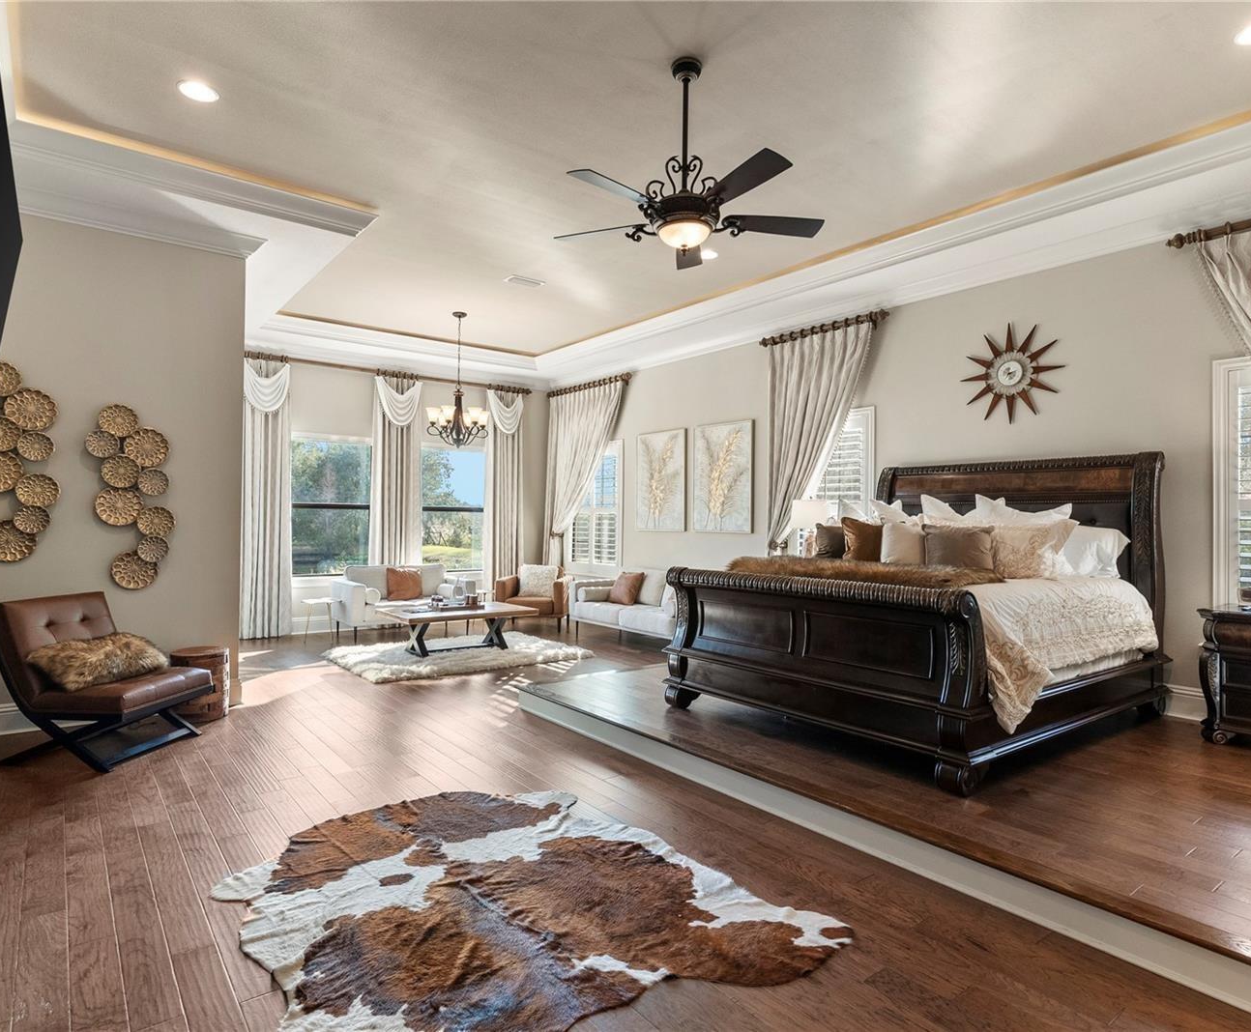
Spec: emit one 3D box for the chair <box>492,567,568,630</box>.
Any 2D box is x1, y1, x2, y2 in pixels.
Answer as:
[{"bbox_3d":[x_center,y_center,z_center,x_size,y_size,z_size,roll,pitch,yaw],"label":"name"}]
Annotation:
[{"bbox_3d":[-1.195,1.096,9.733,0.883,0.795,0.817,1,-1,5],"label":"chair"}]

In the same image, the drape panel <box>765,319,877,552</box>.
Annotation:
[{"bbox_3d":[1.868,-0.173,7.115,0.197,3.250,1.261,1,-1,-38],"label":"drape panel"}]

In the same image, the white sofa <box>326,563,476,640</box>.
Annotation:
[{"bbox_3d":[-2.776,1.072,9.166,1.576,0.867,0.847,1,-1,-38],"label":"white sofa"}]

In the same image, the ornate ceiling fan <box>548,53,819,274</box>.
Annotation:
[{"bbox_3d":[0.314,-1.869,3.807,1.468,1.024,1.468,1,-1,-38],"label":"ornate ceiling fan"}]

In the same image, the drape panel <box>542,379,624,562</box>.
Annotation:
[{"bbox_3d":[-0.636,-0.115,10.315,0.217,3.290,1.950,1,-1,-38],"label":"drape panel"}]

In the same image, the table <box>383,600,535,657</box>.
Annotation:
[{"bbox_3d":[-1.800,1.237,7.888,1.448,0.443,0.887,1,-1,-38],"label":"table"}]

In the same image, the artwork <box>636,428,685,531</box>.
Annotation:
[{"bbox_3d":[0.443,-0.425,9.021,0.050,1.227,0.896,1,-1,-38],"label":"artwork"}]

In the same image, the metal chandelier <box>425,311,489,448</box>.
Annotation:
[{"bbox_3d":[-1.887,-1.529,8.283,0.713,1.536,0.713,1,-1,-38],"label":"metal chandelier"}]

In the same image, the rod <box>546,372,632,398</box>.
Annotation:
[{"bbox_3d":[-0.534,-1.806,10.200,0.120,0.100,2.074,1,-1,-38],"label":"rod"}]

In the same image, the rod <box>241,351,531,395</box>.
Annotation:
[{"bbox_3d":[-3.047,-1.910,9.947,4.058,0.099,0.118,1,-1,-38],"label":"rod"}]

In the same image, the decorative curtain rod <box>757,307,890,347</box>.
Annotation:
[{"bbox_3d":[1.899,-1.817,7.143,0.138,0.118,1.537,1,-1,-38],"label":"decorative curtain rod"}]

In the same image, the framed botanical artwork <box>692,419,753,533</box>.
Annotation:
[{"bbox_3d":[1.088,-0.428,8.190,0.050,1.210,0.904,1,-1,-38],"label":"framed botanical artwork"}]

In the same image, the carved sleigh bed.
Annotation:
[{"bbox_3d":[1.941,0.453,5.003,2.600,1.803,2.206,1,-1,-38],"label":"carved sleigh bed"}]

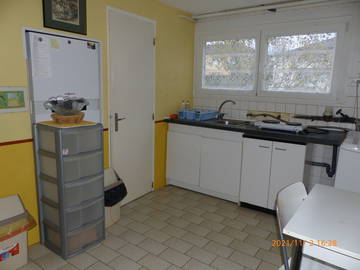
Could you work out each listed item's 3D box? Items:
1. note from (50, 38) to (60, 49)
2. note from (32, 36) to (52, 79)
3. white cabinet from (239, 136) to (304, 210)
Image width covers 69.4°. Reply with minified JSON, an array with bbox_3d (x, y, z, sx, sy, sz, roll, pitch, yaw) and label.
[{"bbox_3d":[-0.956,-0.701,2.000,0.004,0.070,0.075,9,13,33],"label":"note"},{"bbox_3d":[-1.023,-0.571,1.929,0.004,0.292,0.135,9,13,33],"label":"note"},{"bbox_3d":[1.121,0.419,3.046,0.650,0.800,0.580,9,13,33],"label":"white cabinet"}]

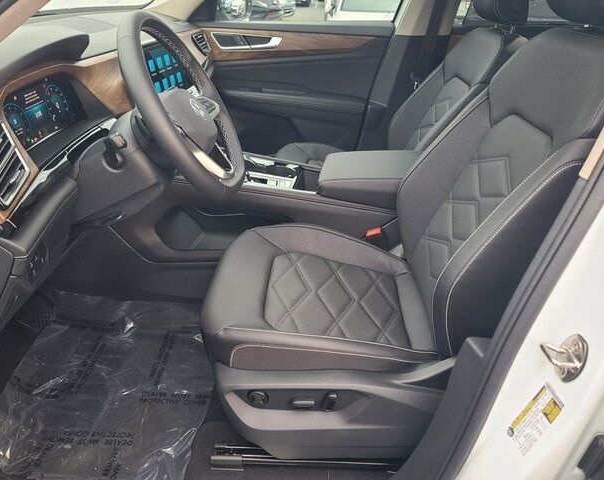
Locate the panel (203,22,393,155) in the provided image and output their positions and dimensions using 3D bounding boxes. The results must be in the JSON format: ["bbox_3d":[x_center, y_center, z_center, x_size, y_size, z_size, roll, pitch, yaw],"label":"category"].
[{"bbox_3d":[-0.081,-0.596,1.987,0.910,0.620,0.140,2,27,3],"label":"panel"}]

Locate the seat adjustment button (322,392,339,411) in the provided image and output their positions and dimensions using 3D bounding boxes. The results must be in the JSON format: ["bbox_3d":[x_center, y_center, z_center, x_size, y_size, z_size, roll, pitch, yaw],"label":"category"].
[{"bbox_3d":[0.054,0.306,0.875,0.026,0.036,0.015,2,27,3],"label":"seat adjustment button"}]

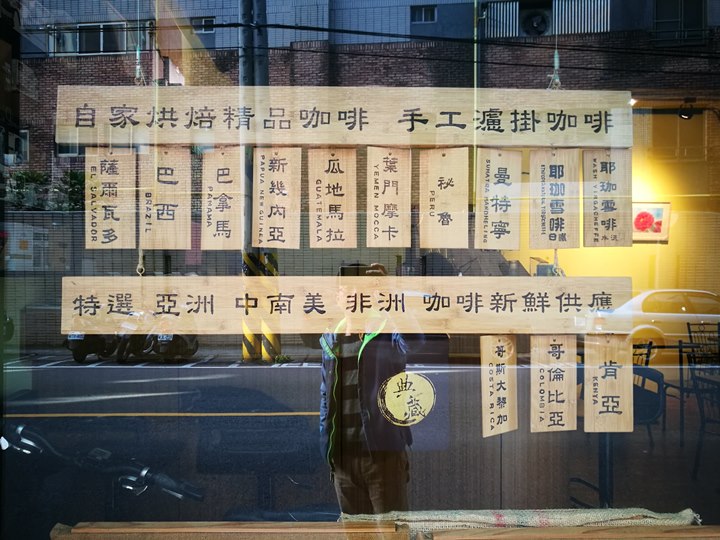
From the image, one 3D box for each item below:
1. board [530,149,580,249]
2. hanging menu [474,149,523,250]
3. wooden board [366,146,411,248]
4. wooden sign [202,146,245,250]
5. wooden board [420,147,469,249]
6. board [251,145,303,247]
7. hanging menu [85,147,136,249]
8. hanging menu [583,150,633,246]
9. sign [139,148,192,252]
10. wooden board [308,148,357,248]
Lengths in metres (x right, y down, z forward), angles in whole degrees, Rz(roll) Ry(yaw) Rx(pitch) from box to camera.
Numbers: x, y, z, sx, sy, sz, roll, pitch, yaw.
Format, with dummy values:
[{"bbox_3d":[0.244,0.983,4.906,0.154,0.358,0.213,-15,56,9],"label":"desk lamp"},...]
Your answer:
[{"bbox_3d":[0.437,-0.159,1.259,0.112,0.221,0.014,0,-1,-1],"label":"board"},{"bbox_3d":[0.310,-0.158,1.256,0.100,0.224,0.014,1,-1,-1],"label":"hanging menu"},{"bbox_3d":[0.066,-0.162,1.251,0.097,0.225,0.014,0,-1,-1],"label":"wooden board"},{"bbox_3d":[-0.303,-0.158,1.244,0.095,0.228,0.014,1,-1,-1],"label":"wooden sign"},{"bbox_3d":[0.189,-0.160,1.254,0.107,0.225,0.014,0,-1,-1],"label":"wooden board"},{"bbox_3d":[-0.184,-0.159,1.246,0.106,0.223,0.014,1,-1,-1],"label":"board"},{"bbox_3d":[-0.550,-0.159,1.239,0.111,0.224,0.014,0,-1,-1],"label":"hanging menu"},{"bbox_3d":[0.558,-0.160,1.261,0.109,0.217,0.014,0,-1,-1],"label":"hanging menu"},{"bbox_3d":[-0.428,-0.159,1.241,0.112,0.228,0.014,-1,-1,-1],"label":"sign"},{"bbox_3d":[-0.059,-0.159,1.249,0.105,0.220,0.014,-1,-1,-1],"label":"wooden board"}]

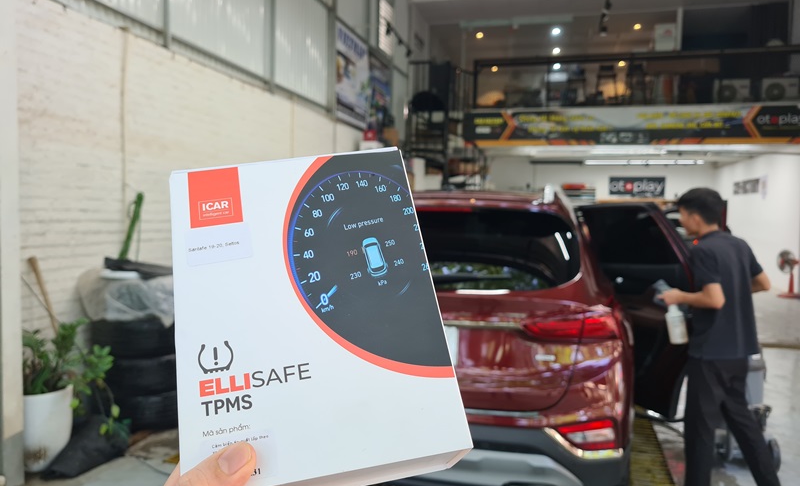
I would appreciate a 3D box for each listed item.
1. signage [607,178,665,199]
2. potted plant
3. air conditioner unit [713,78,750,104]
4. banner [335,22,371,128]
[{"bbox_3d":[6.322,-1.501,16.001,1.380,0.500,0.030,2,2,15],"label":"signage"},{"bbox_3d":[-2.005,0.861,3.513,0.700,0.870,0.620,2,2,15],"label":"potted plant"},{"bbox_3d":[6.786,-3.060,12.325,0.680,0.550,0.280,2,2,15],"label":"air conditioner unit"},{"bbox_3d":[-0.759,-2.687,9.910,0.030,1.440,1.540,2,2,15],"label":"banner"}]

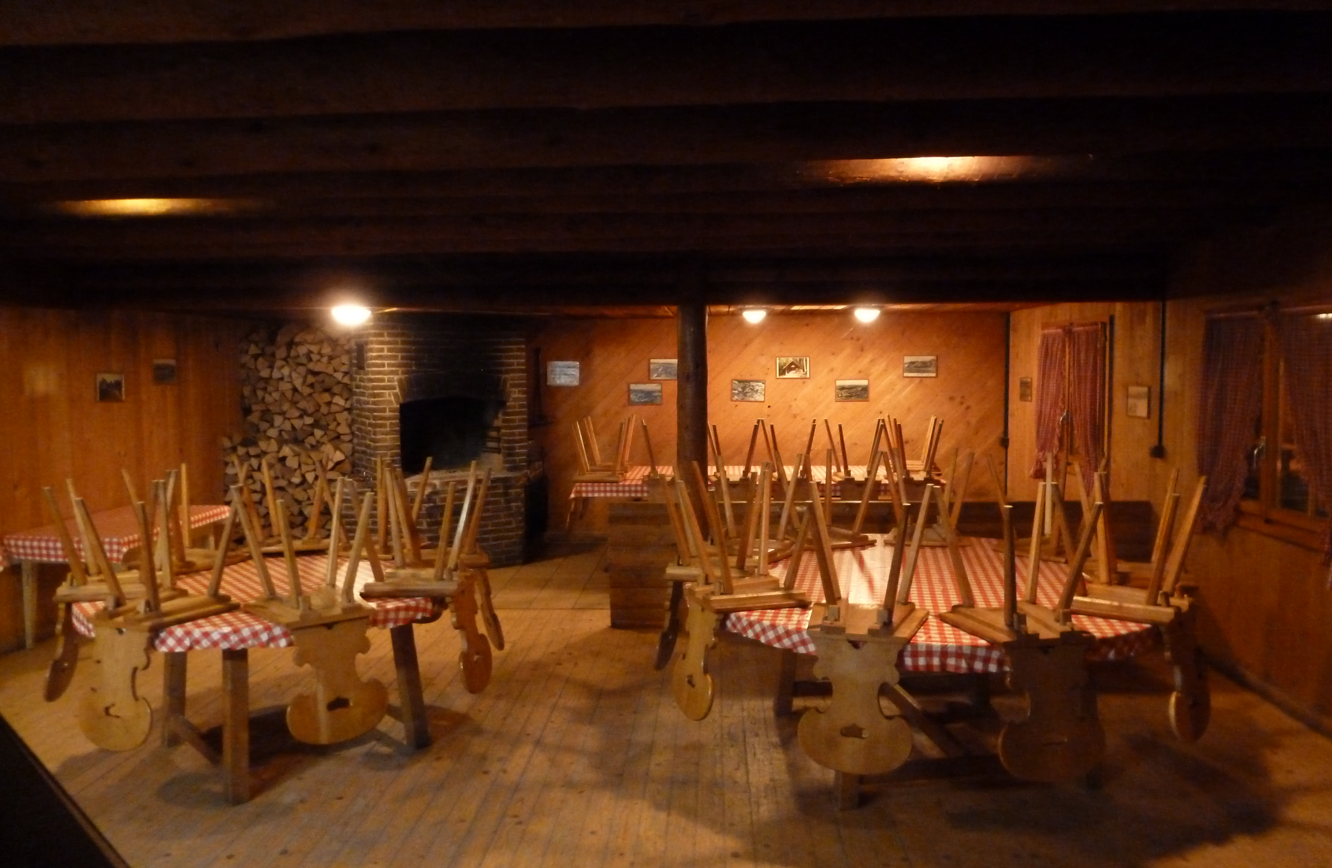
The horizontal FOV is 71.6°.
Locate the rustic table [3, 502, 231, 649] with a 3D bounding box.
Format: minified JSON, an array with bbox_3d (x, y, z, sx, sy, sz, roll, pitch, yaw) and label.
[{"bbox_3d":[-3.404,0.925,5.867,0.744,0.755,1.152,0,5,3],"label":"rustic table"}]

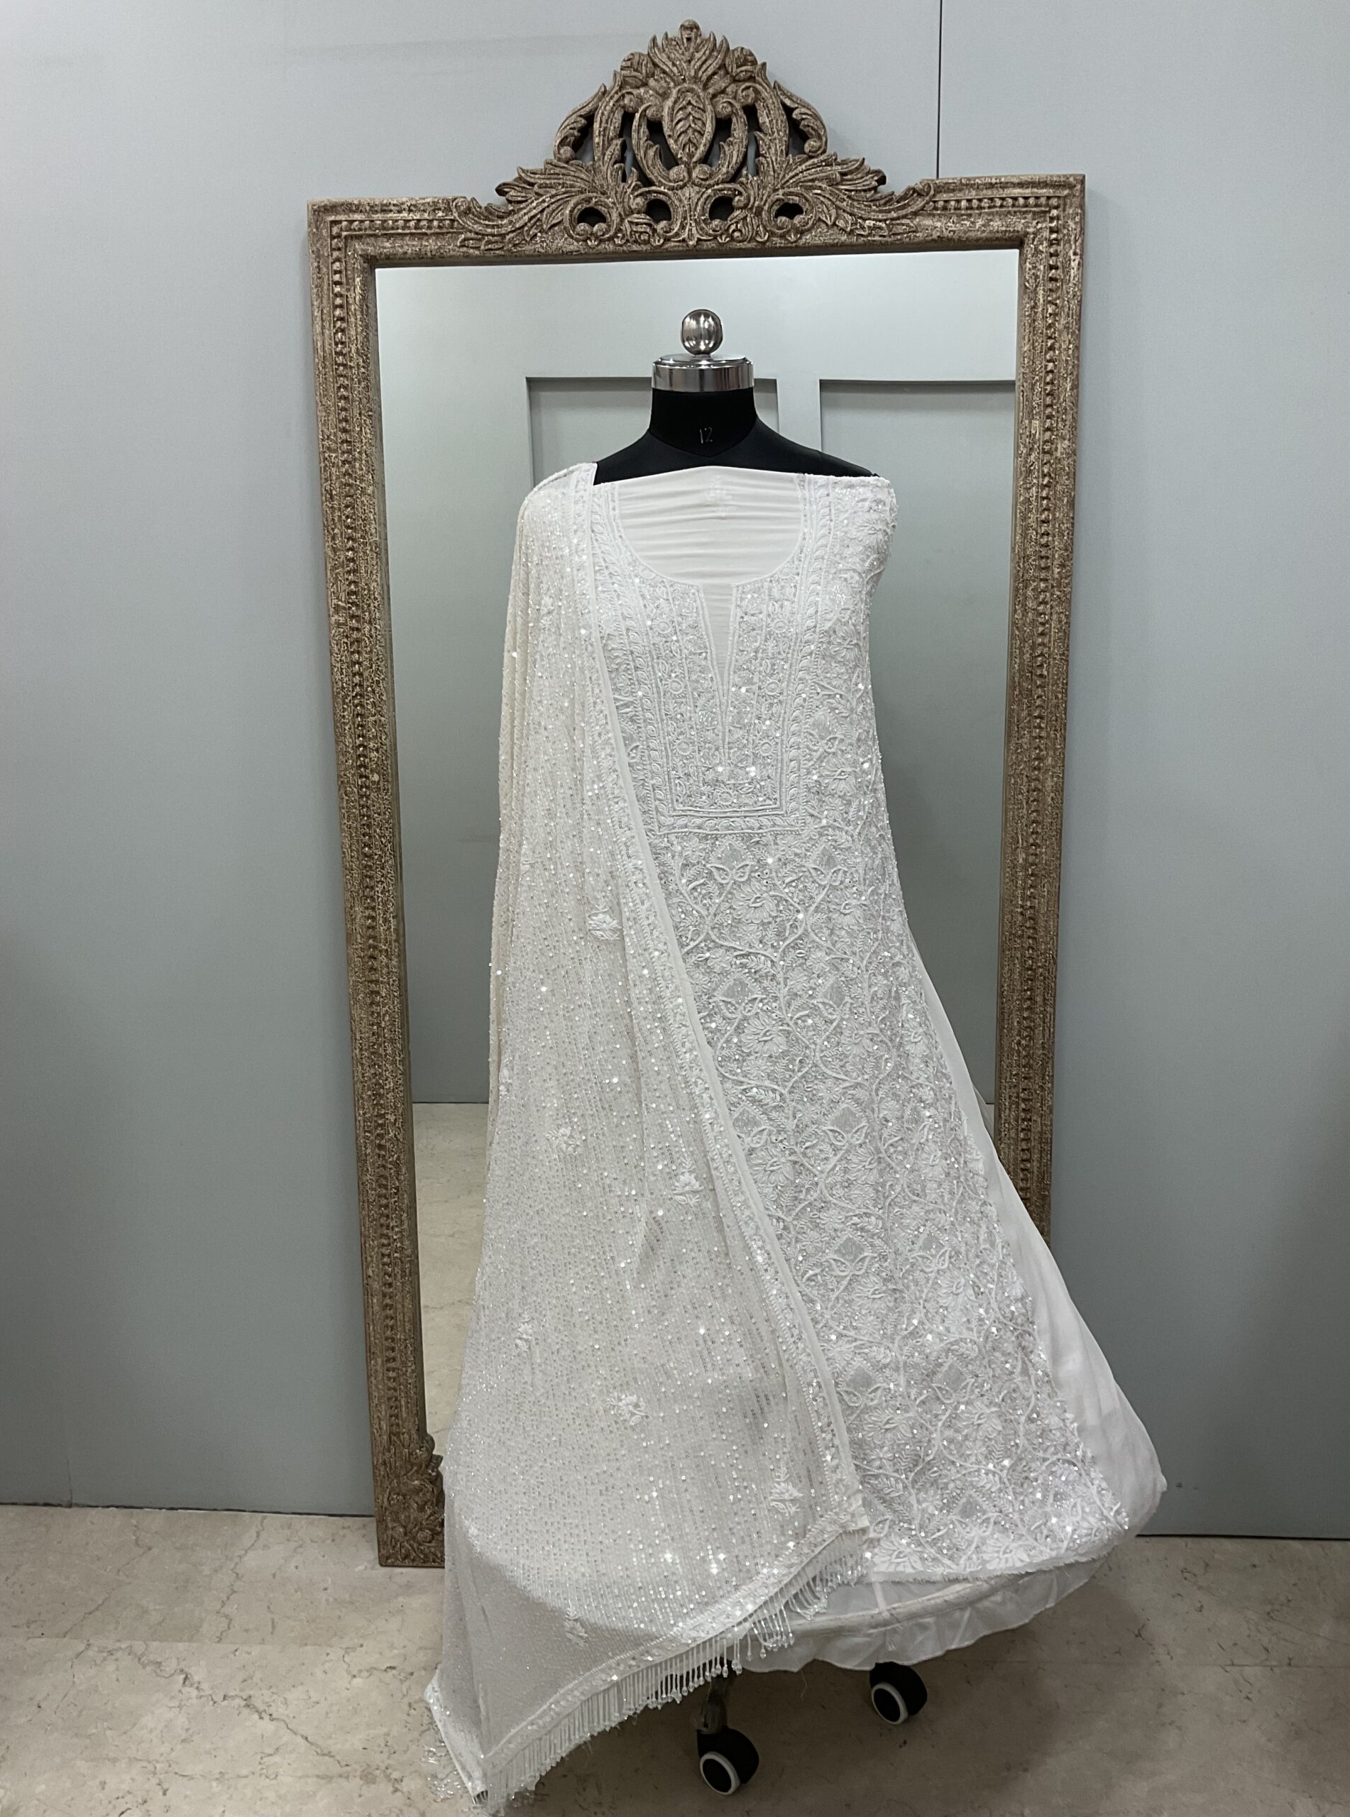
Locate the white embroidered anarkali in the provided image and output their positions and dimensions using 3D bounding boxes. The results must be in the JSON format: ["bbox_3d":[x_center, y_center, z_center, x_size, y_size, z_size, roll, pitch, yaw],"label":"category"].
[{"bbox_3d":[0.140,0.253,1.718,0.890,1.470,0.400,-1,12,-3],"label":"white embroidered anarkali"}]

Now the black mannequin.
[{"bbox_3d":[0.038,-0.184,1.665,0.390,0.740,0.240,-1,12,-3],"label":"black mannequin"}]

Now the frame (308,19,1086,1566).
[{"bbox_3d":[0.031,-0.055,1.950,0.915,1.978,0.055,0,10,4],"label":"frame"}]

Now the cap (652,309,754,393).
[{"bbox_3d":[0.030,-0.575,1.582,0.106,0.090,0.106,-1,12,0],"label":"cap"}]

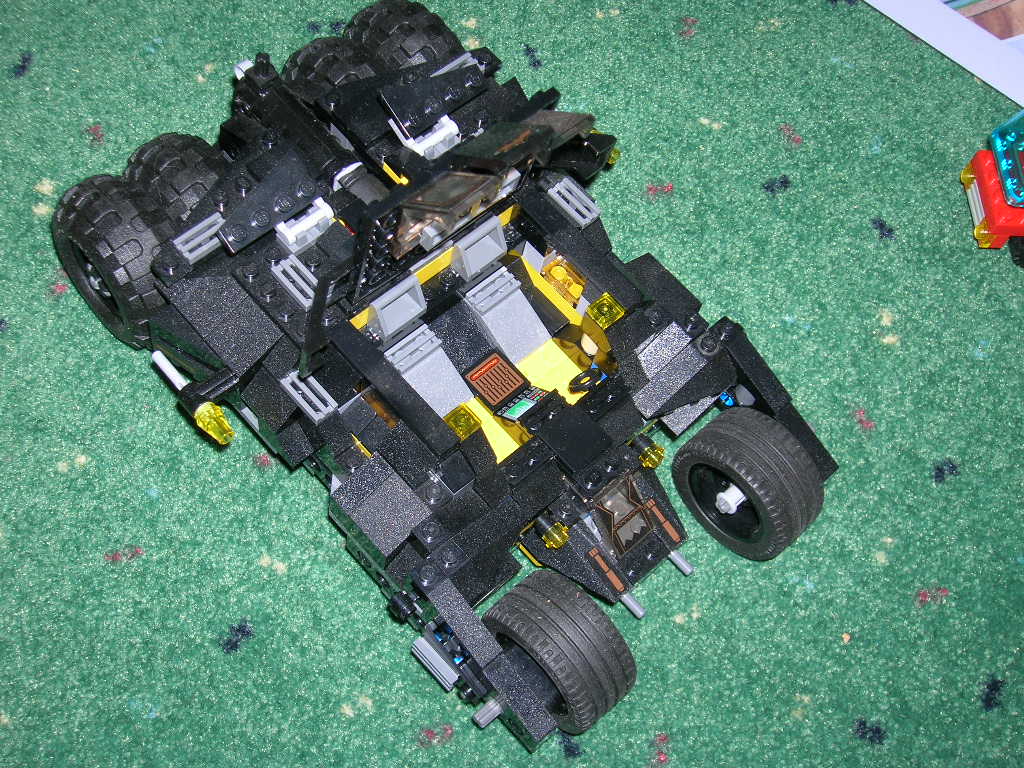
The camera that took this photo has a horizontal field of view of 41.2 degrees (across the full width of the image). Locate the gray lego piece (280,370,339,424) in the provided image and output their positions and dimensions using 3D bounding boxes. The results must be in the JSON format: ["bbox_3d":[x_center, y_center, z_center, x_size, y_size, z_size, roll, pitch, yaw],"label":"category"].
[{"bbox_3d":[-0.058,0.003,0.391,0.008,0.003,0.016,-38,74,-21],"label":"gray lego piece"}]

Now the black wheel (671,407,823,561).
[{"bbox_3d":[0.073,0.031,0.425,0.024,0.043,0.043,-38,74,-21],"label":"black wheel"}]

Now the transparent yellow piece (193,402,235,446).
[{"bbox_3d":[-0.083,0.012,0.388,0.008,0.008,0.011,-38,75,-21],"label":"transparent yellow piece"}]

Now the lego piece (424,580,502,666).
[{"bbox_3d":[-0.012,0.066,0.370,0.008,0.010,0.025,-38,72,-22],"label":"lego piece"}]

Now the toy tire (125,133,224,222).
[{"bbox_3d":[-0.100,-0.053,0.439,0.026,0.056,0.056,-38,72,-22],"label":"toy tire"}]

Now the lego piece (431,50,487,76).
[{"bbox_3d":[-0.016,-0.096,0.425,0.016,0.003,0.008,-38,75,-21],"label":"lego piece"}]

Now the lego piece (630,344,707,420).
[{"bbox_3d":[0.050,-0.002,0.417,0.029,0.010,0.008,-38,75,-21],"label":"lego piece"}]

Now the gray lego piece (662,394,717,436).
[{"bbox_3d":[0.059,0.004,0.427,0.028,0.010,0.008,-38,75,-21],"label":"gray lego piece"}]

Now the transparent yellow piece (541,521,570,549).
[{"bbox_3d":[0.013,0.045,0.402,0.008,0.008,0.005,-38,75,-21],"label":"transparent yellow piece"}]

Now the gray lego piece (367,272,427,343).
[{"bbox_3d":[-0.033,-0.023,0.394,0.016,0.011,0.009,-38,72,-22],"label":"gray lego piece"}]

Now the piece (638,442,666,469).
[{"bbox_3d":[0.042,0.022,0.411,0.007,0.007,0.005,-38,72,-22],"label":"piece"}]

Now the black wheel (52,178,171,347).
[{"bbox_3d":[-0.118,-0.036,0.421,0.026,0.058,0.058,-38,75,-21],"label":"black wheel"}]

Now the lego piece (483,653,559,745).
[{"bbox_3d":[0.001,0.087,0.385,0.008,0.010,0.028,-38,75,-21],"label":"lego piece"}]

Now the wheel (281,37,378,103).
[{"bbox_3d":[-0.054,-0.091,0.470,0.026,0.056,0.056,-38,74,-21],"label":"wheel"}]

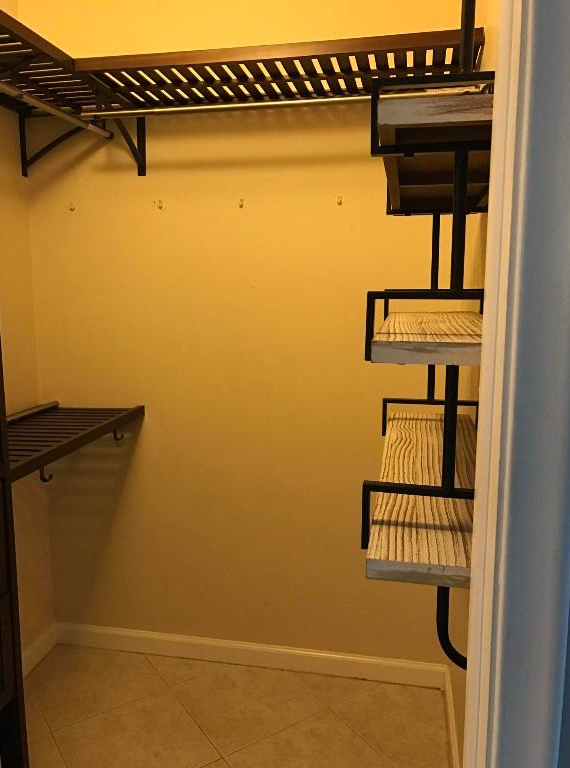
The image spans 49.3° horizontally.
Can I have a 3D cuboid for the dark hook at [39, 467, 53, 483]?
[{"bbox_3d":[-0.706,0.267,1.840,0.042,0.052,0.012,2,9,11],"label":"dark hook"}]

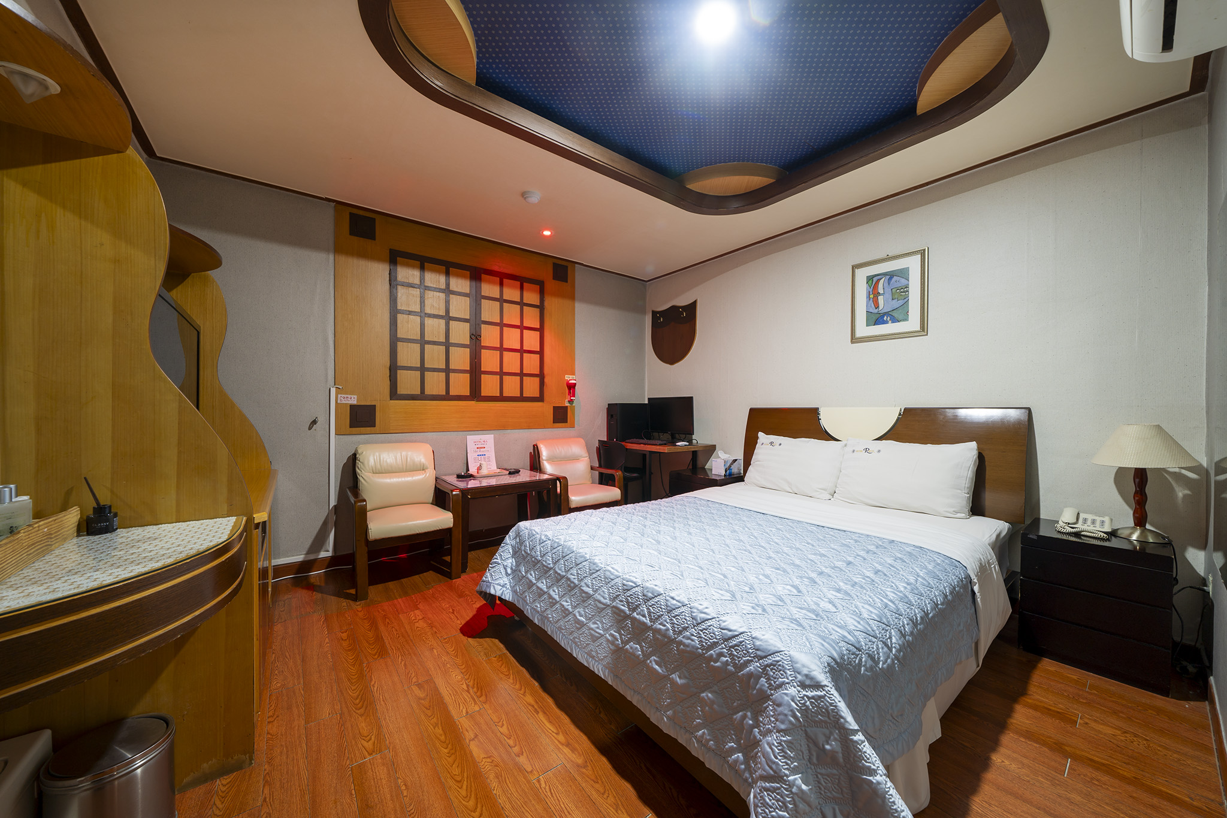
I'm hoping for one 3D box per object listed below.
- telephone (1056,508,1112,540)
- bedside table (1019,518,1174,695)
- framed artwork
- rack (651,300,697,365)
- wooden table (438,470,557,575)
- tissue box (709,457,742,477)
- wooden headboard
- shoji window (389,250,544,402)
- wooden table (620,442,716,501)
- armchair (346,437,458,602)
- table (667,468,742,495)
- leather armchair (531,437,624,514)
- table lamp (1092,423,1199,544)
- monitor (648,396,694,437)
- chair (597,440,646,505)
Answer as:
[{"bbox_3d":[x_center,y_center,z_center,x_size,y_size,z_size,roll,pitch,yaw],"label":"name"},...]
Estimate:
[{"bbox_3d":[2.160,0.509,1.880,0.176,0.074,0.165,0,0,-40],"label":"telephone"},{"bbox_3d":[2.082,0.806,1.784,0.370,0.520,0.399,0,0,-40],"label":"bedside table"},{"bbox_3d":[1.737,-0.699,2.595,0.030,0.523,0.421,0,0,-40],"label":"framed artwork"},{"bbox_3d":[0.570,-0.719,3.990,0.053,0.586,0.592,0,0,-40],"label":"rack"},{"bbox_3d":[-0.883,0.799,3.107,0.709,0.533,0.581,0,0,-36],"label":"wooden table"},{"bbox_3d":[0.948,0.478,3.417,0.230,0.125,0.115,0,0,-40],"label":"tissue box"},{"bbox_3d":[1.593,0.286,2.700,0.140,0.580,1.610,0,0,-40],"label":"wooden headboard"},{"bbox_3d":[-1.091,-0.593,3.239,1.205,1.065,0.060,0,0,-36],"label":"shoji window"},{"bbox_3d":[0.410,0.684,3.847,0.585,0.730,0.800,0,0,-40],"label":"wooden table"},{"bbox_3d":[-1.355,0.640,2.633,0.560,0.820,0.610,0,0,-36],"label":"armchair"},{"bbox_3d":[0.798,0.799,3.390,0.426,0.533,0.485,0,0,-40],"label":"table"},{"bbox_3d":[-0.325,0.656,3.434,0.570,0.821,0.597,0,0,-34],"label":"leather armchair"},{"bbox_3d":[2.262,0.305,1.753,0.280,0.478,0.280,0,0,-40],"label":"table lamp"},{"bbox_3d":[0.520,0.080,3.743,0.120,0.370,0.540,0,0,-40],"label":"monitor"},{"bbox_3d":[0.075,0.674,3.764,0.453,0.785,0.426,0,0,-40],"label":"chair"}]

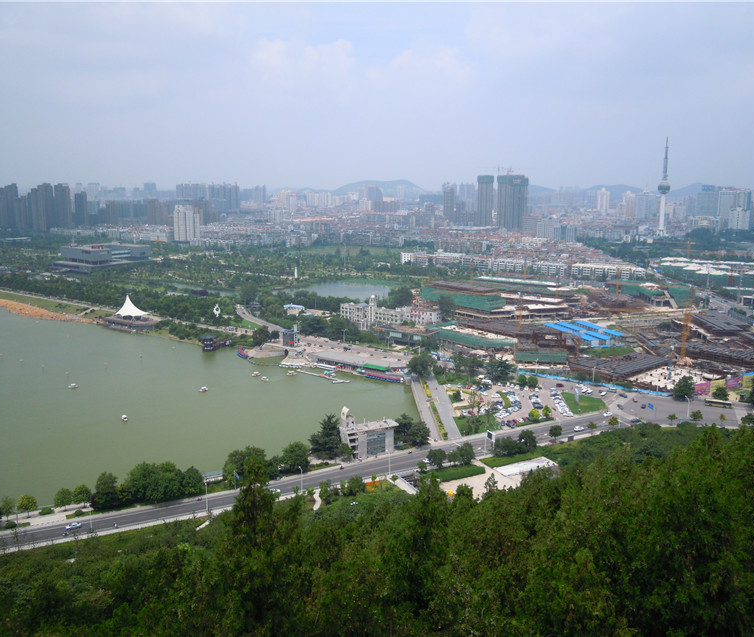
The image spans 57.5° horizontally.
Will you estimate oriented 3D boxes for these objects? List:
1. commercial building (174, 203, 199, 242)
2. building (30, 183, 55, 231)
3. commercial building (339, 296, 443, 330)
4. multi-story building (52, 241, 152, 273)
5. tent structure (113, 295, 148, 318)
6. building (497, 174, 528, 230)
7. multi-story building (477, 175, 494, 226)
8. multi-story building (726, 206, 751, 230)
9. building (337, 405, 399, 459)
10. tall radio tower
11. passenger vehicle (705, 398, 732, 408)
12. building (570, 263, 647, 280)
[{"bbox_3d":[-340.950,-169.810,1224.710,41.000,65.000,24.000,6,12,27],"label":"commercial building"},{"bbox_3d":[-732.560,-243.190,1498.530,41.000,102.000,24.000,6,12,27],"label":"building"},{"bbox_3d":[8.560,-7.230,505.570,74.000,23.000,31.000,7,13,32],"label":"commercial building"},{"bbox_3d":[-329.830,-72.720,825.470,70.000,27.500,84.000,7,13,32],"label":"multi-story building"},{"bbox_3d":[-188.430,-9.520,526.030,23.000,17.500,21.000,6,12,27],"label":"tent structure"},{"bbox_3d":[321.340,-271.520,1616.280,66.000,126.000,30.000,6,12,27],"label":"building"},{"bbox_3d":[256.380,-269.730,1610.160,34.000,124.000,27.000,6,12,27],"label":"multi-story building"},{"bbox_3d":[810.910,-219.160,1535.880,45.000,59.000,21.000,6,12,27],"label":"multi-story building"},{"bbox_3d":[-2.810,42.680,256.710,20.500,16.000,8.000,-5,12,-26],"label":"building"},{"bbox_3d":[593.850,-269.170,1415.100,23.000,199.000,23.000,5,12,22],"label":"tall radio tower"},{"bbox_3d":[156.140,38.890,313.940,11.000,3.100,2.500,5,12,23],"label":"passenger vehicle"},{"bbox_3d":[245.430,-46.620,728.430,73.000,16.500,12.000,7,13,32],"label":"building"}]

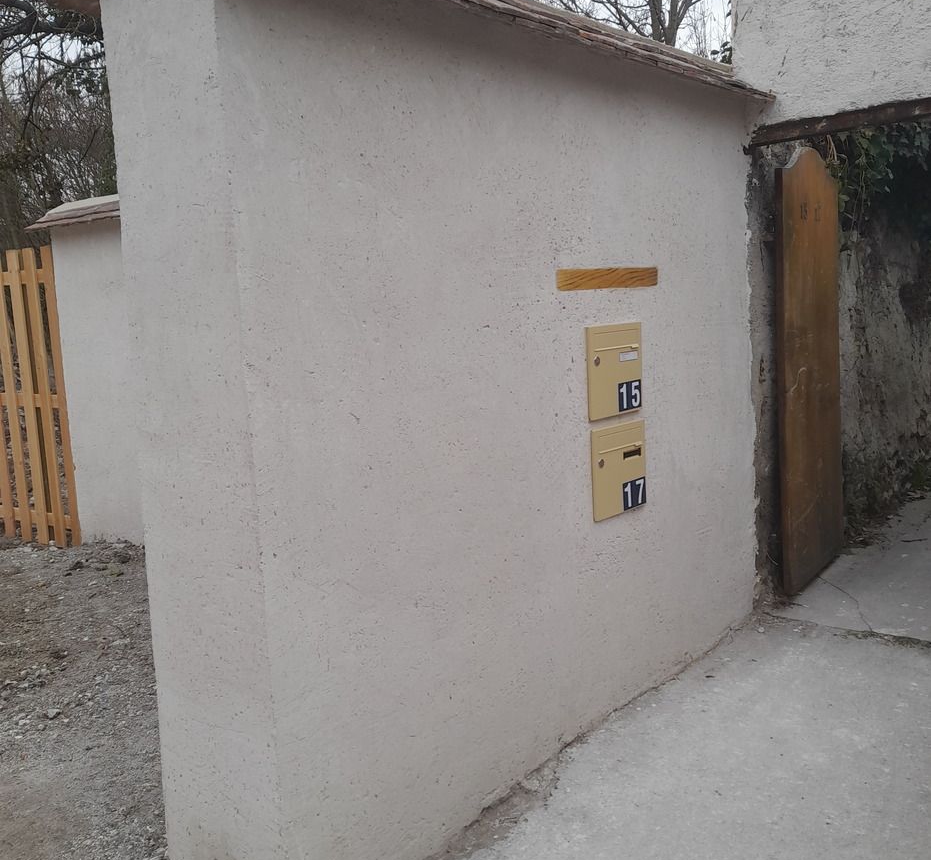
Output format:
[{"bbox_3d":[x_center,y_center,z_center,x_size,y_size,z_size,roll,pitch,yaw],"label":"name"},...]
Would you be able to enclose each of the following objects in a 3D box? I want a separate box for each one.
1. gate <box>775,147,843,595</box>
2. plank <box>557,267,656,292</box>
[{"bbox_3d":[1.554,-0.282,4.032,0.040,1.920,0.736,2,7,40],"label":"gate"},{"bbox_3d":[0.460,-0.484,2.873,0.030,0.062,0.571,2,10,43],"label":"plank"}]

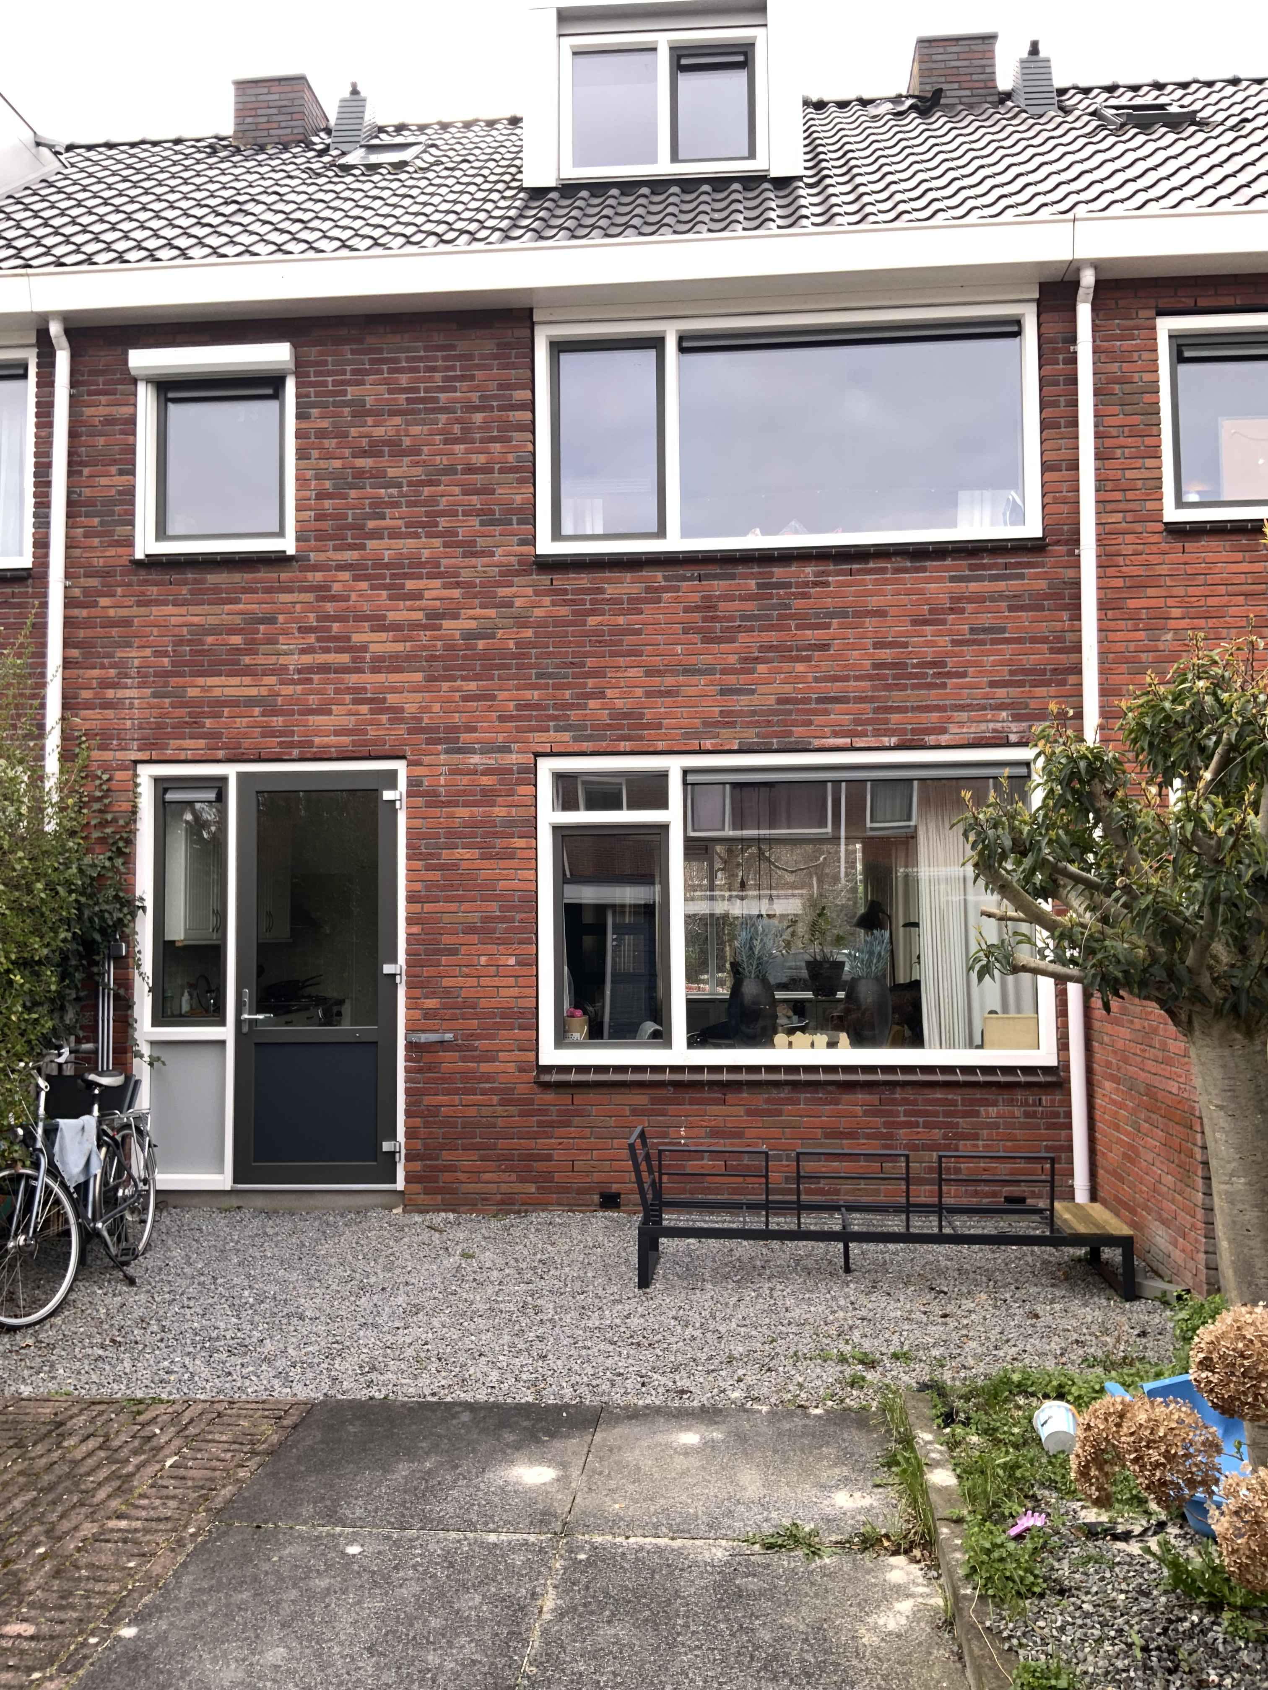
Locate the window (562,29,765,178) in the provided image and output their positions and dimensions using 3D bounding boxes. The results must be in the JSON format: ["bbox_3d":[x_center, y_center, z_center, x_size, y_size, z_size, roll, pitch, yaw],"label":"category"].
[{"bbox_3d":[0.206,-4.975,9.559,1.398,0.990,0.120,-1,-4,5],"label":"window"}]

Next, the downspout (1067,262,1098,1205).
[{"bbox_3d":[2.511,-0.629,7.863,0.230,5.250,0.200,-1,-4,5],"label":"downspout"}]

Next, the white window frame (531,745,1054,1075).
[{"bbox_3d":[0.914,0.368,8.195,2.940,1.802,0.120,-1,-4,5],"label":"white window frame"}]

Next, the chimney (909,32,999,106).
[{"bbox_3d":[2.744,-6.442,12.234,0.677,0.647,0.780,-1,-4,5],"label":"chimney"}]

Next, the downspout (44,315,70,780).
[{"bbox_3d":[-3.441,-0.568,8.360,0.095,5.240,0.200,-1,-4,5],"label":"downspout"}]

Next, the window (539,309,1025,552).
[{"bbox_3d":[0.889,-2.442,8.376,2.948,1.406,0.120,-1,-4,5],"label":"window"}]

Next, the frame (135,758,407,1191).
[{"bbox_3d":[-2.152,0.769,8.428,1.646,2.514,0.120,-1,-4,5],"label":"frame"}]

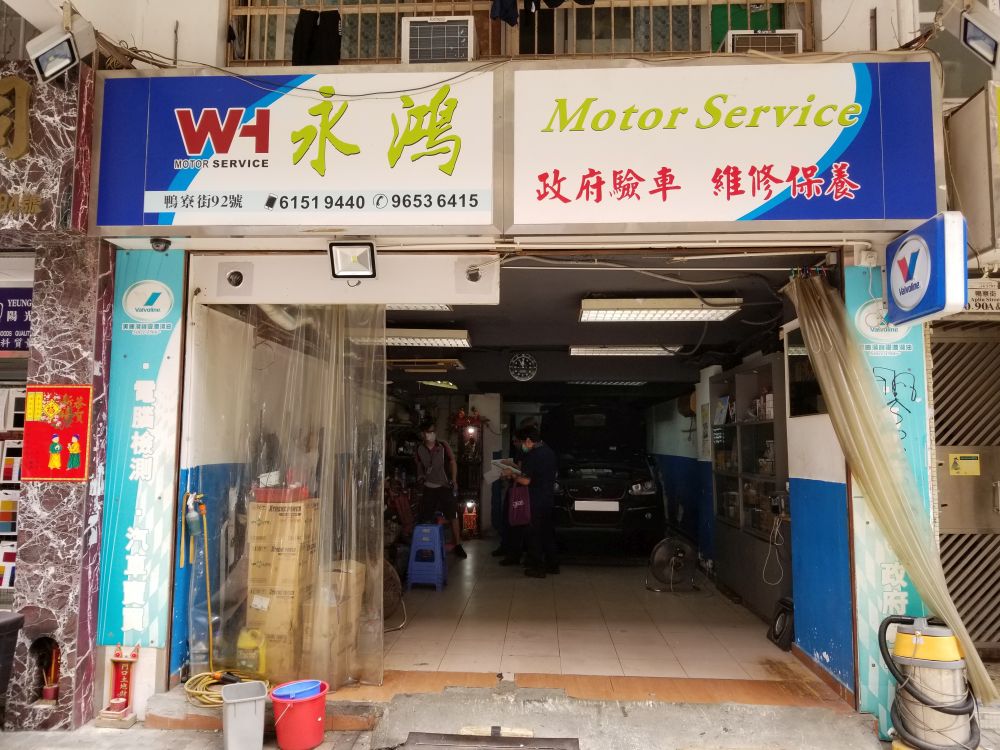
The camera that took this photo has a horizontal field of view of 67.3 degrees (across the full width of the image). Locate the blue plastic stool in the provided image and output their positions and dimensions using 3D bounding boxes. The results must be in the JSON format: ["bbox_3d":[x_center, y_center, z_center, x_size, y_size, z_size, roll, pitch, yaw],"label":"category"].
[{"bbox_3d":[-0.757,1.845,7.683,0.380,0.640,0.380,1,-5,-5],"label":"blue plastic stool"}]

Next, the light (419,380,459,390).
[{"bbox_3d":[-1.013,0.131,12.008,0.600,0.100,0.900,0,-5,3],"label":"light"}]

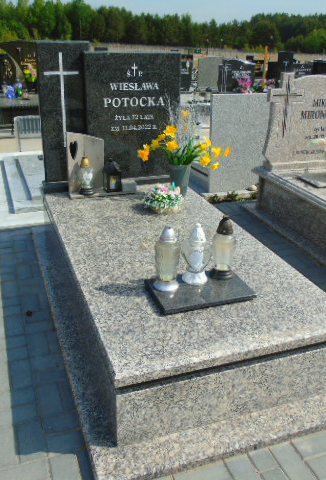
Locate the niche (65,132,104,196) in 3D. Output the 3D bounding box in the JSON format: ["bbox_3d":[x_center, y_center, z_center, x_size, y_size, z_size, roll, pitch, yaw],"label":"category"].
[{"bbox_3d":[-0.537,-0.541,3.240,0.268,0.454,0.160,-7,25,-18],"label":"niche"}]

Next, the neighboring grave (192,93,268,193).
[{"bbox_3d":[0.758,-0.940,4.469,0.680,0.920,0.090,-7,25,-18],"label":"neighboring grave"}]

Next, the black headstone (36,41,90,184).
[{"bbox_3d":[-0.677,-0.883,3.247,0.348,0.943,0.080,-7,25,-18],"label":"black headstone"}]

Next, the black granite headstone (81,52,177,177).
[{"bbox_3d":[-0.229,-0.906,3.437,0.704,0.899,0.085,-7,25,-18],"label":"black granite headstone"}]

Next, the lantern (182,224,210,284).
[{"bbox_3d":[0.156,0.054,2.106,0.138,0.281,0.118,4,24,4],"label":"lantern"}]

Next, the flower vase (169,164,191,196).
[{"bbox_3d":[0.123,-0.424,3.248,0.136,0.230,0.136,1,23,0],"label":"flower vase"}]

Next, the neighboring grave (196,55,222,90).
[{"bbox_3d":[1.068,-3.798,10.553,0.690,0.720,0.110,-8,26,-22],"label":"neighboring grave"}]

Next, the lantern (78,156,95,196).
[{"bbox_3d":[-0.544,-0.462,3.276,0.119,0.263,0.115,-7,25,-18],"label":"lantern"}]

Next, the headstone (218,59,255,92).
[{"bbox_3d":[1.690,-3.787,10.632,0.910,0.750,0.100,-8,26,-22],"label":"headstone"}]

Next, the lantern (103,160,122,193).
[{"bbox_3d":[-0.357,-0.463,3.253,0.100,0.226,0.100,-7,25,-18],"label":"lantern"}]

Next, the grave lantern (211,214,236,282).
[{"bbox_3d":[0.286,0.028,2.147,0.112,0.303,0.112,1,24,-1],"label":"grave lantern"}]

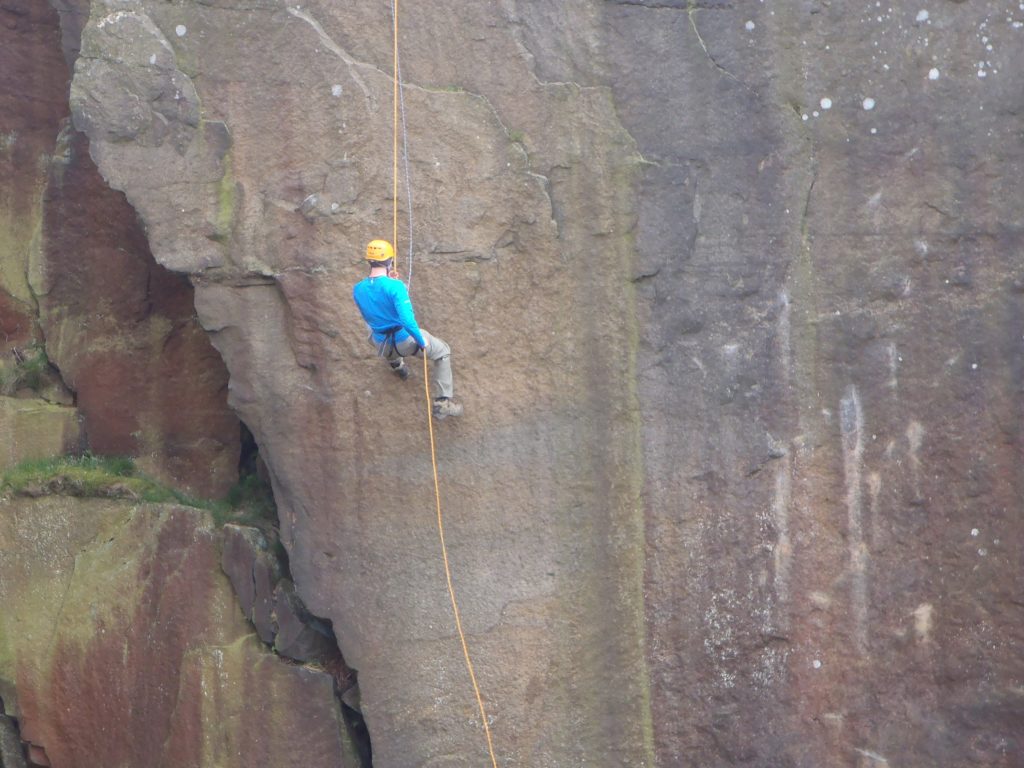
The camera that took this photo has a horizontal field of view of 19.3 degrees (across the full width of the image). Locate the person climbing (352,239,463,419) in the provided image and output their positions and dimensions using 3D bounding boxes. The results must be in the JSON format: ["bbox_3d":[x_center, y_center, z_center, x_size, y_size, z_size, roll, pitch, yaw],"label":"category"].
[{"bbox_3d":[-0.852,-0.452,24.600,0.680,1.470,0.900,0,0,30],"label":"person climbing"}]

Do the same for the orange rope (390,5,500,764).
[{"bbox_3d":[-0.553,-0.012,24.700,0.880,6.250,0.350,0,0,0],"label":"orange rope"}]

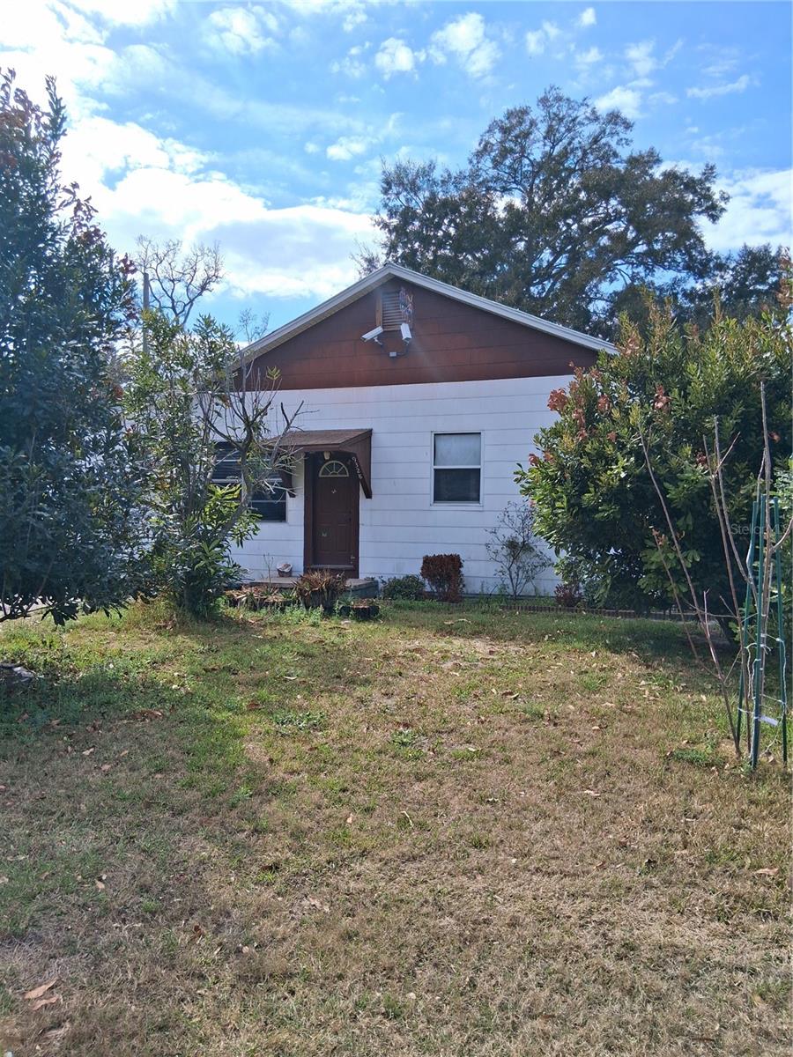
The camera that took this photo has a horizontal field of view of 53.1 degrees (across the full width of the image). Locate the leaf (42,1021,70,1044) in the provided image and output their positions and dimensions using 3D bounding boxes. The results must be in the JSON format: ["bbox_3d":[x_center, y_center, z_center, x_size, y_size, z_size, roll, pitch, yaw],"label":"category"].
[{"bbox_3d":[-0.964,1.429,2.254,0.050,0.025,0.083,1,1,33],"label":"leaf"}]

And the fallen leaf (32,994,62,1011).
[{"bbox_3d":[-1.051,1.425,2.386,0.038,0.022,0.080,2,2,40],"label":"fallen leaf"}]

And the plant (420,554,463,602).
[{"bbox_3d":[0.751,0.824,13.150,0.700,0.817,0.620,1,1,3],"label":"plant"}]

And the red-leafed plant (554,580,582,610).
[{"bbox_3d":[2.676,1.025,12.400,0.450,0.468,0.420,1,1,12],"label":"red-leafed plant"}]

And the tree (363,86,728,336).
[{"bbox_3d":[5.809,-8.161,30.973,14.200,18.171,13.500,1,1,11],"label":"tree"}]

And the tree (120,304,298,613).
[{"bbox_3d":[-2.628,-0.913,11.200,2.500,4.274,2.300,0,1,-13],"label":"tree"}]

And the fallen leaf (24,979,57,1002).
[{"bbox_3d":[-1.099,1.423,2.457,0.045,0.025,0.115,1,1,28],"label":"fallen leaf"}]

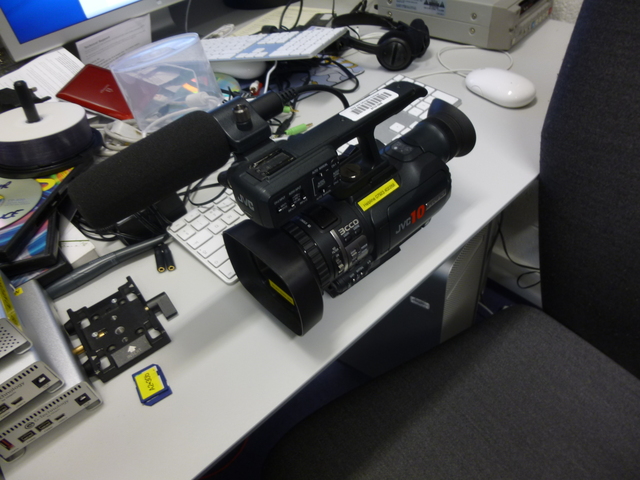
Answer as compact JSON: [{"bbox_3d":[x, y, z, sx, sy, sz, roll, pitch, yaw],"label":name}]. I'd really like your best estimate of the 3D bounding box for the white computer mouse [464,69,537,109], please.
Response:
[{"bbox_3d":[0.258,-0.220,0.660,0.061,0.034,0.112,-28,48,-18],"label":"white computer mouse"}]

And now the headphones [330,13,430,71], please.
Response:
[{"bbox_3d":[0.103,-0.356,0.786,0.125,0.080,0.225,-30,49,-20],"label":"headphones"}]

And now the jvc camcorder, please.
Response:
[{"bbox_3d":[0.046,-0.071,0.450,0.295,0.166,0.137,-34,50,-23],"label":"jvc camcorder"}]

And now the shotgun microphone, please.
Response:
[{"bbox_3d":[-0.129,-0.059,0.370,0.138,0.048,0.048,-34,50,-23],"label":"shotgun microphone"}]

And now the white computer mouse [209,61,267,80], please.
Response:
[{"bbox_3d":[-0.142,-0.307,0.805,0.112,0.034,0.061,25,54,29],"label":"white computer mouse"}]

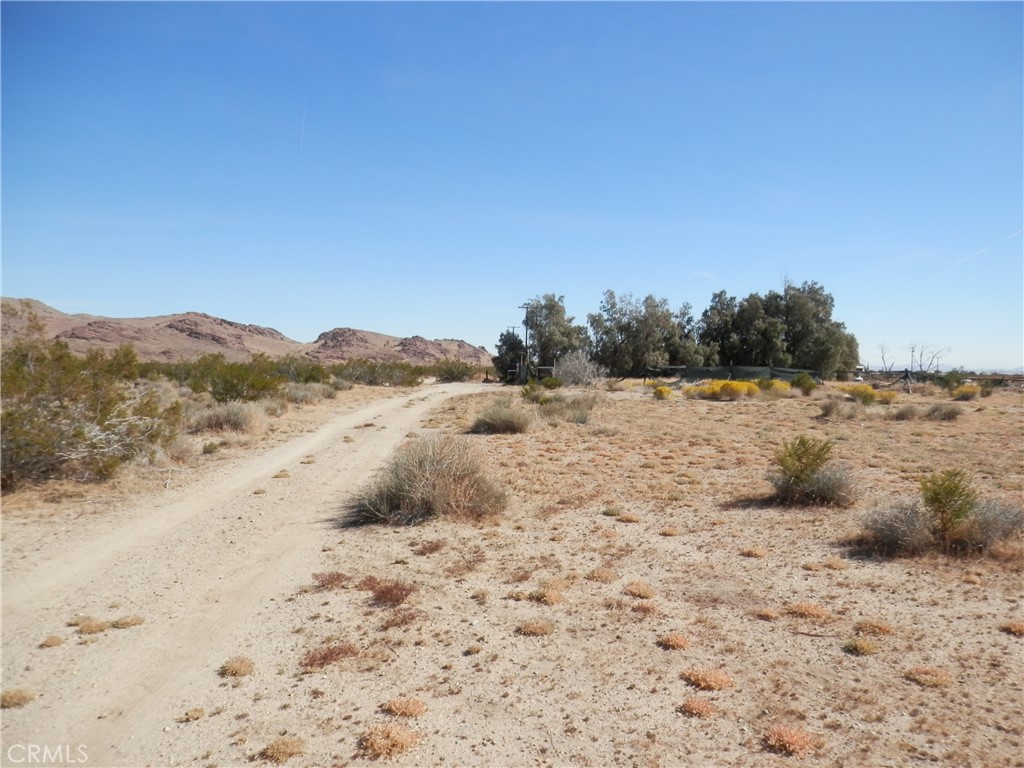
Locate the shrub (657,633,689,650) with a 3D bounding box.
[{"bbox_3d":[0.937,1.485,4.293,0.172,0.073,0.134,0,1,0],"label":"shrub"}]

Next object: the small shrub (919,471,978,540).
[{"bbox_3d":[4.146,1.133,7.006,0.531,0.666,0.478,0,1,0],"label":"small shrub"}]

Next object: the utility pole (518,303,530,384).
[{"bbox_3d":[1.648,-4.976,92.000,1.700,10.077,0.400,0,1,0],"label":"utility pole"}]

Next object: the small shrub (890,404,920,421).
[{"bbox_3d":[13.212,0.945,24.832,0.919,0.512,0.781,0,1,0],"label":"small shrub"}]

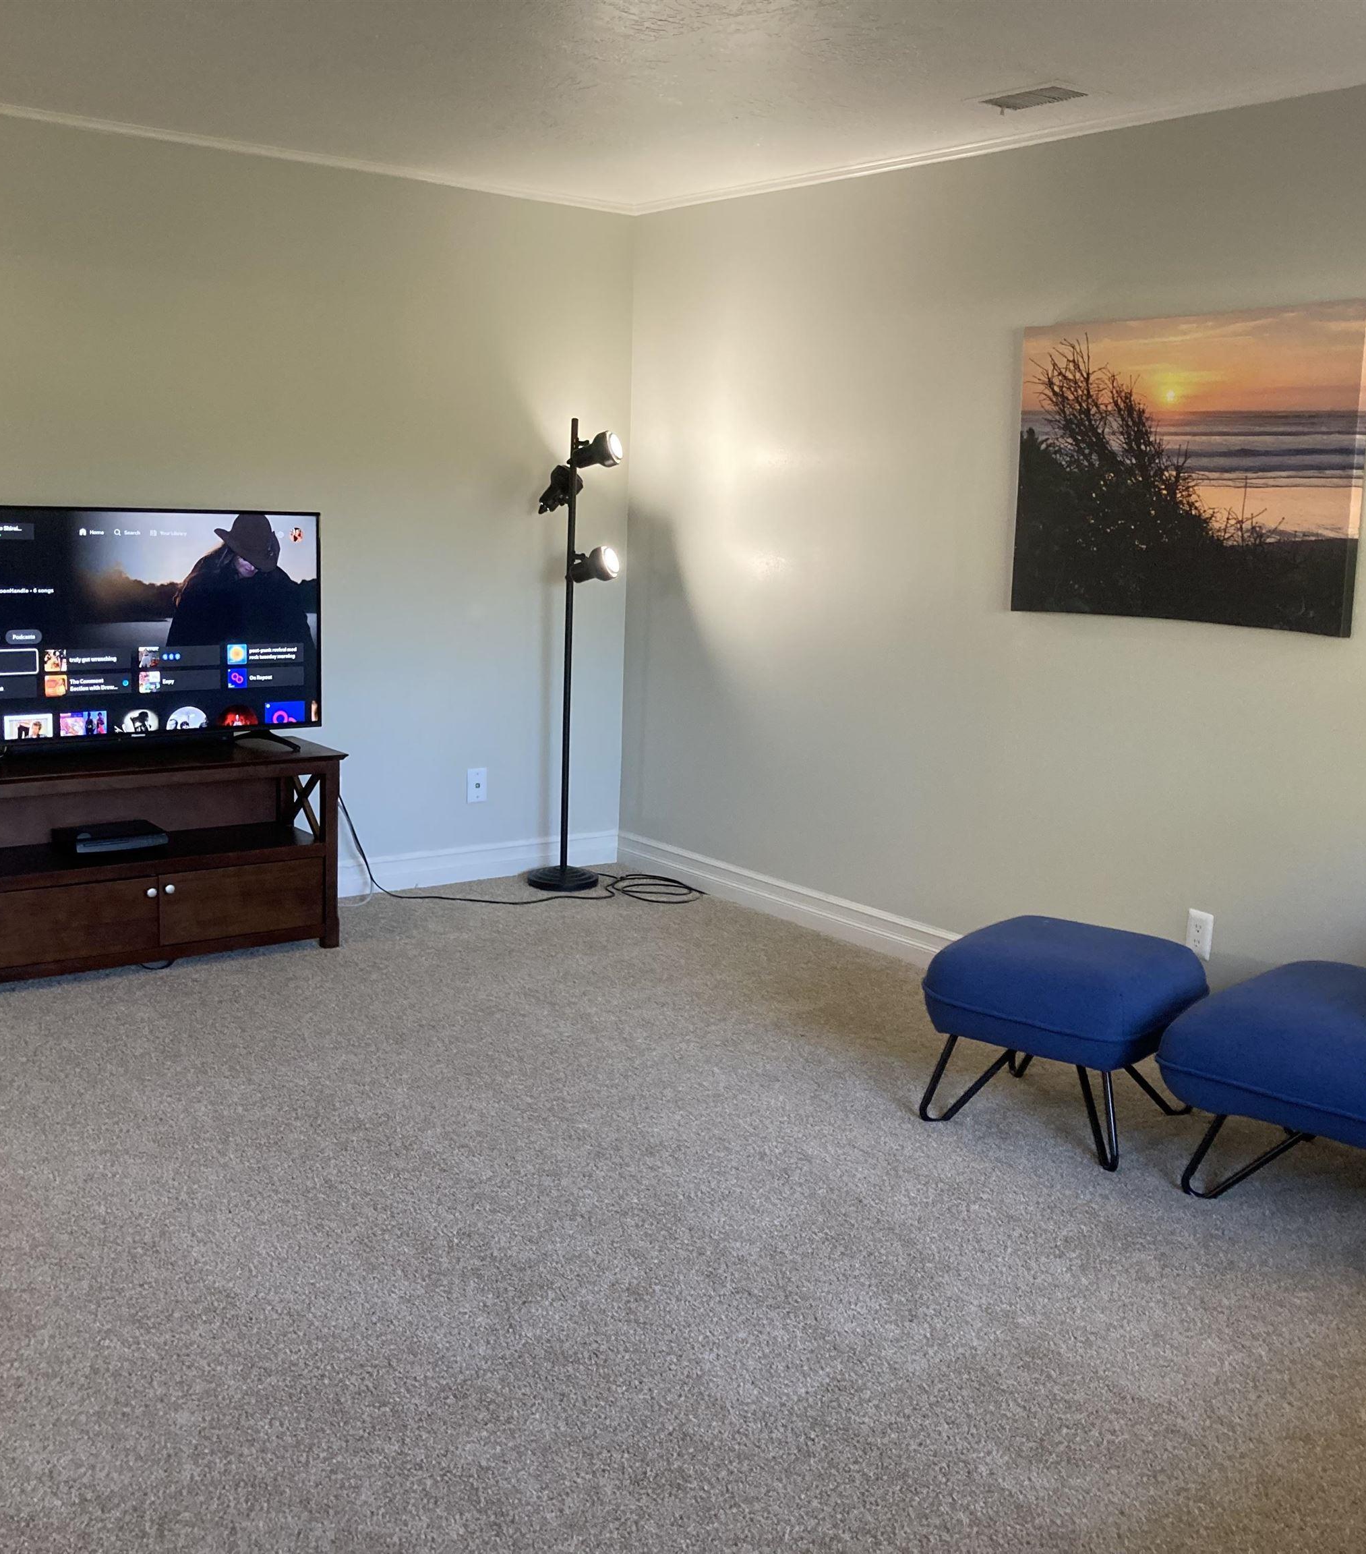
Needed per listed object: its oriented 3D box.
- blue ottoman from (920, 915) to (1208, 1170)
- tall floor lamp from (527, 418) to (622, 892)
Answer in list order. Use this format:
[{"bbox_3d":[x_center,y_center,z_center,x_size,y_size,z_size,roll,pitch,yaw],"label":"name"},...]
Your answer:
[{"bbox_3d":[0.885,0.591,3.877,0.521,0.417,0.526,10,12,39],"label":"blue ottoman"},{"bbox_3d":[-0.376,-0.423,5.883,0.288,1.643,0.258,7,11,25],"label":"tall floor lamp"}]

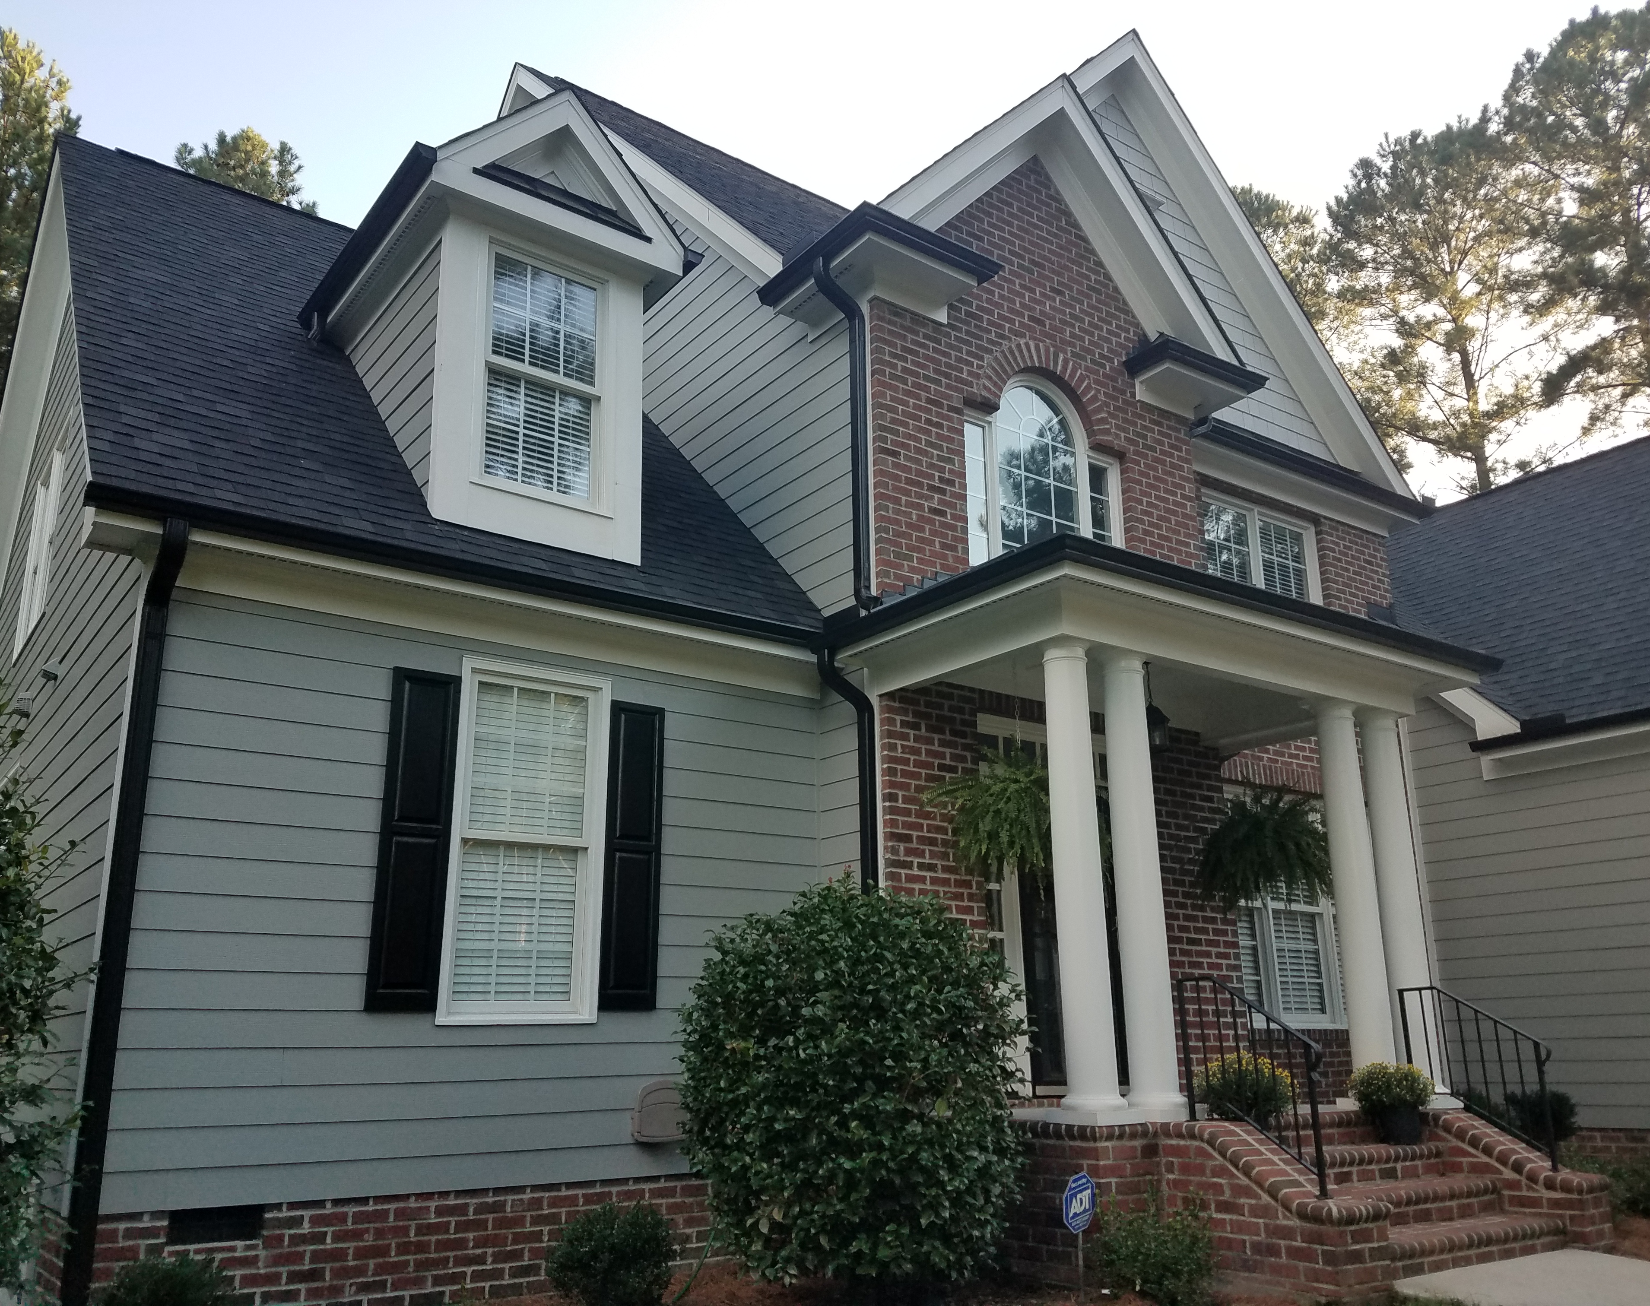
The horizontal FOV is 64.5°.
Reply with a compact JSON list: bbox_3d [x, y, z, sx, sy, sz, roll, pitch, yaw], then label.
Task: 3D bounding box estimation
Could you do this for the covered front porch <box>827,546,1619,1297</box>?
[{"bbox_3d":[2.472,1.389,7.884,4.178,4.000,2.406,11,-20,-35],"label":"covered front porch"}]

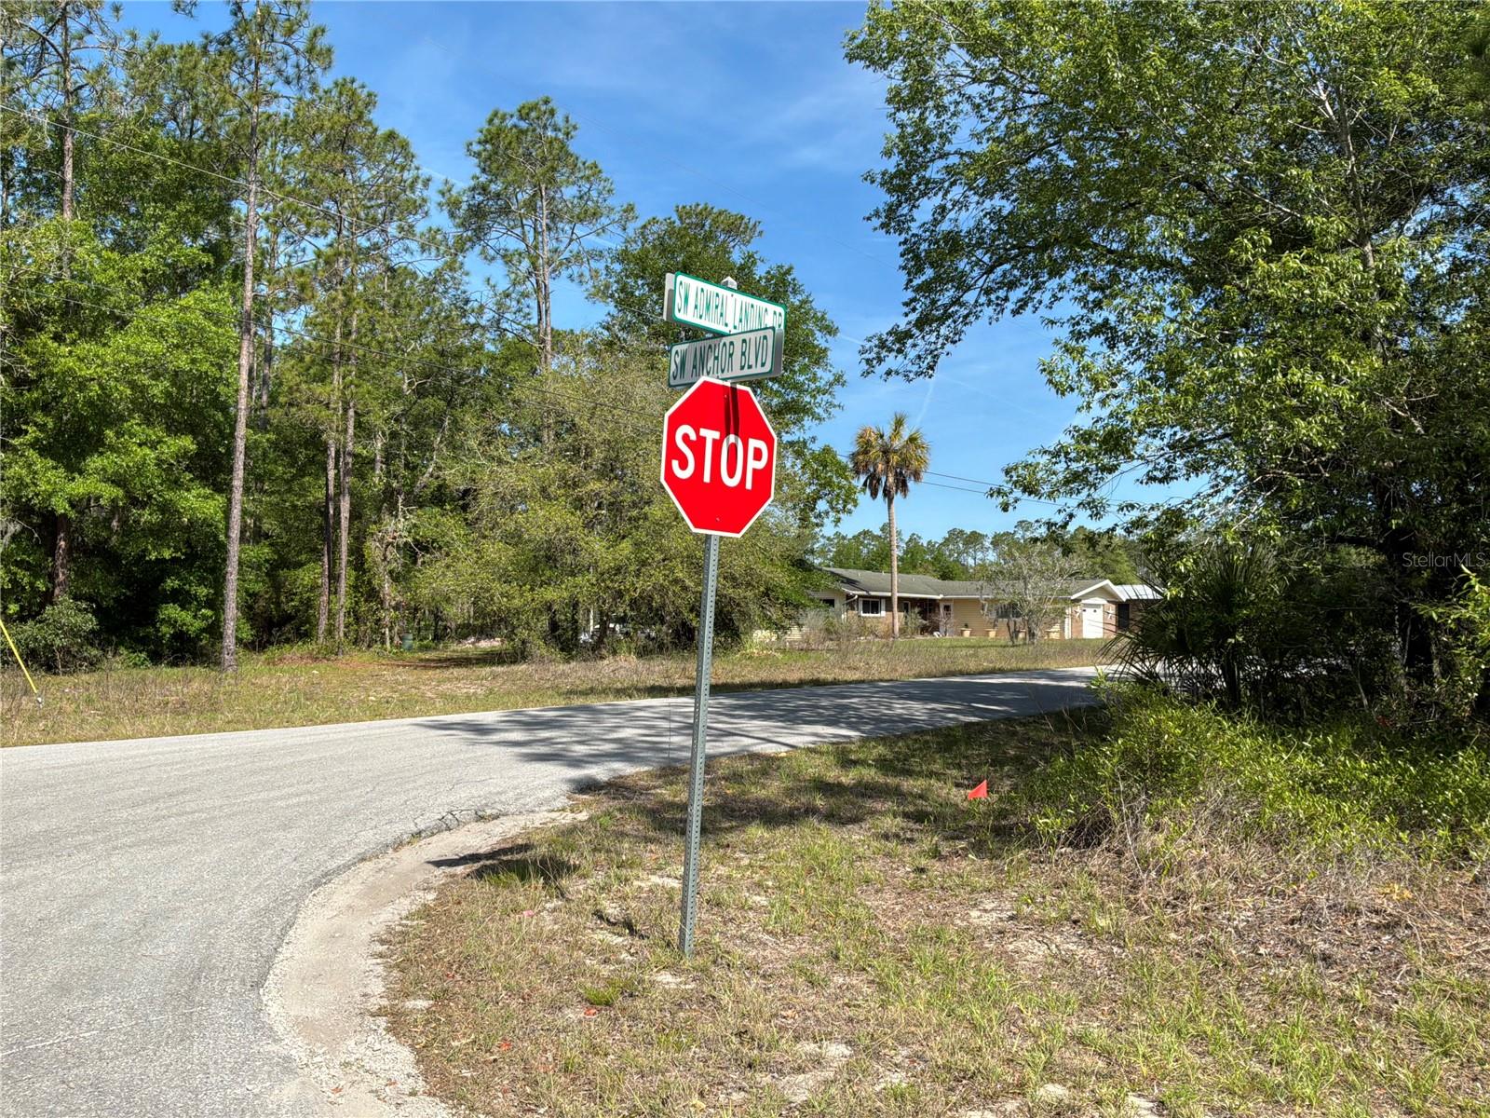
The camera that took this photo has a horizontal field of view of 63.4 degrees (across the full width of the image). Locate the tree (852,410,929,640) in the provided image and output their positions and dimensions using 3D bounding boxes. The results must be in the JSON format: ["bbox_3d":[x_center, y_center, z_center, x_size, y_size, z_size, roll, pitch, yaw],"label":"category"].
[{"bbox_3d":[8.200,-1.900,68.200,4.600,12.700,4.600,1,-2,0],"label":"tree"}]

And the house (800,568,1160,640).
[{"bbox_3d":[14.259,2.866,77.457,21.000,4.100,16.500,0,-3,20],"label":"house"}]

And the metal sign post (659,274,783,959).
[{"bbox_3d":[-0.182,0.260,5.935,0.780,3.340,0.760,7,-5,-44],"label":"metal sign post"}]

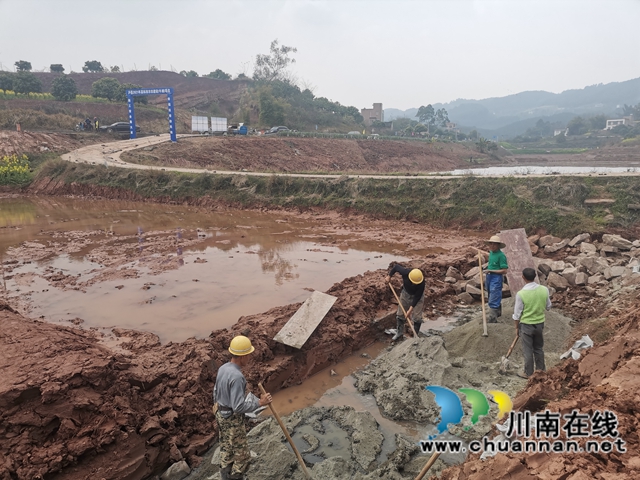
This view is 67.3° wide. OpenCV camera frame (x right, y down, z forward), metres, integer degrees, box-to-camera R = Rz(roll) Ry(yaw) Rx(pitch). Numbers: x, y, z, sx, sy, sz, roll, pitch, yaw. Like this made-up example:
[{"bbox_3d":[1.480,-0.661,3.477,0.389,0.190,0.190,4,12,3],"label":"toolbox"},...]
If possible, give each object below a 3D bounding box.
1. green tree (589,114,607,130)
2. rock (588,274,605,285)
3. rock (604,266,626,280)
[{"bbox_3d":[138.496,-58.592,240.000,8.600,8.200,8.300,7,15,28],"label":"green tree"},{"bbox_3d":[5.695,0.812,9.900,0.290,0.136,0.217,8,15,30],"label":"rock"},{"bbox_3d":[6.628,0.749,10.800,0.420,0.250,0.340,8,16,32],"label":"rock"}]

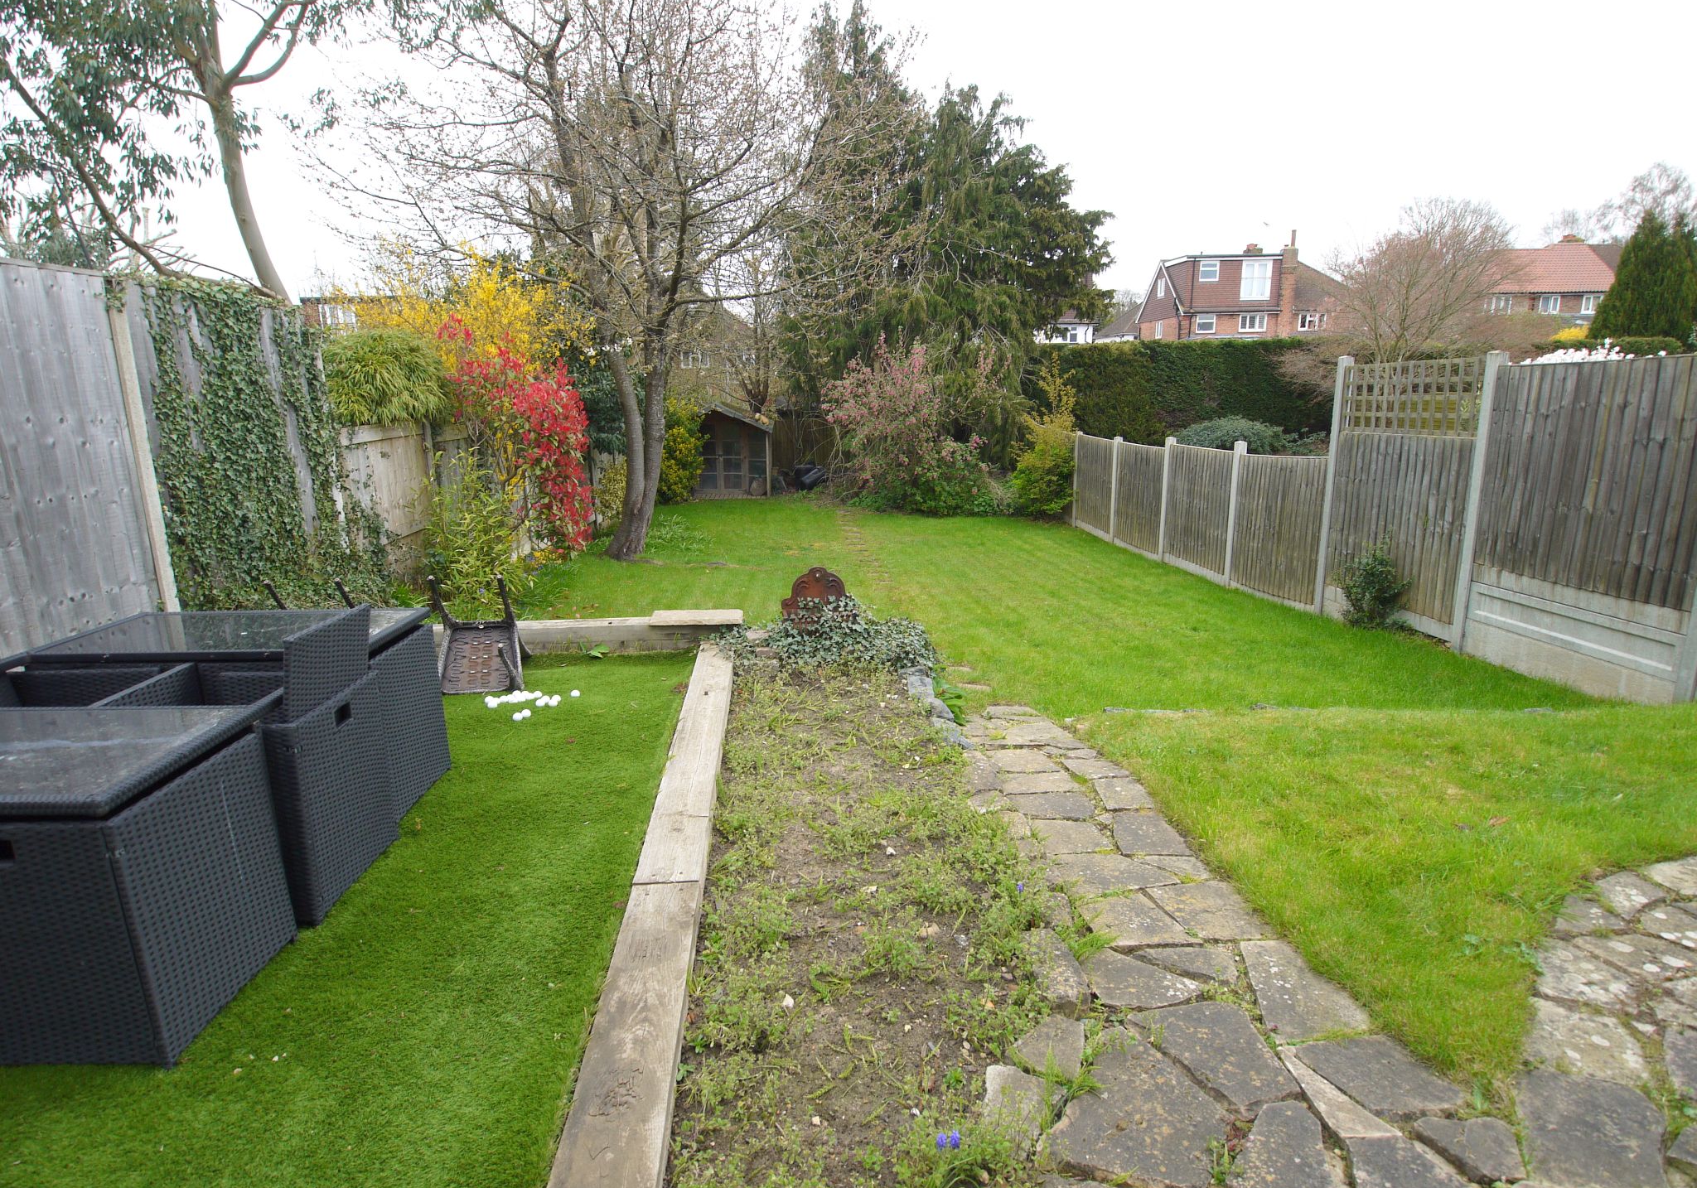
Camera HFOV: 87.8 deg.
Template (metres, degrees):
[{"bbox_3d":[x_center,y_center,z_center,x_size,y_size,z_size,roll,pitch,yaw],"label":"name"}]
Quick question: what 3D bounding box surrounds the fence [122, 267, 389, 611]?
[{"bbox_3d":[-3.522,-0.732,5.404,0.160,1.960,2.150,-2,12,-4],"label":"fence"}]

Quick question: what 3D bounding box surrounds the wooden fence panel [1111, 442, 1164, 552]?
[{"bbox_3d":[4.538,-1.512,13.716,0.070,1.579,1.830,-2,12,-5],"label":"wooden fence panel"}]

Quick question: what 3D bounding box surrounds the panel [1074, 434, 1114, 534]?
[{"bbox_3d":[4.370,-1.938,15.560,0.070,1.599,1.830,-2,12,-5],"label":"panel"}]

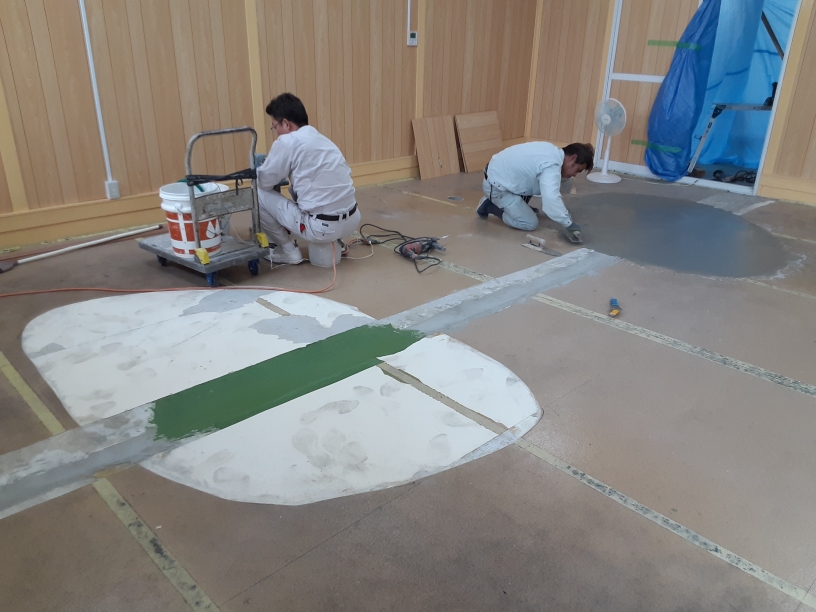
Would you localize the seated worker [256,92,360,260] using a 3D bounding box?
[{"bbox_3d":[-0.616,-0.768,3.906,0.680,1.000,0.580,19,29,35],"label":"seated worker"}]

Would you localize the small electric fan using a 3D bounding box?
[{"bbox_3d":[2.068,-1.701,6.535,0.370,0.790,0.380,-14,28,-32],"label":"small electric fan"}]

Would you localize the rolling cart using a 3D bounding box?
[{"bbox_3d":[-1.206,-0.611,3.677,0.690,0.860,0.450,19,29,35],"label":"rolling cart"}]

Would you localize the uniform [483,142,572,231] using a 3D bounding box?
[{"bbox_3d":[0.930,-0.933,4.930,0.760,0.580,0.600,11,25,20],"label":"uniform"}]

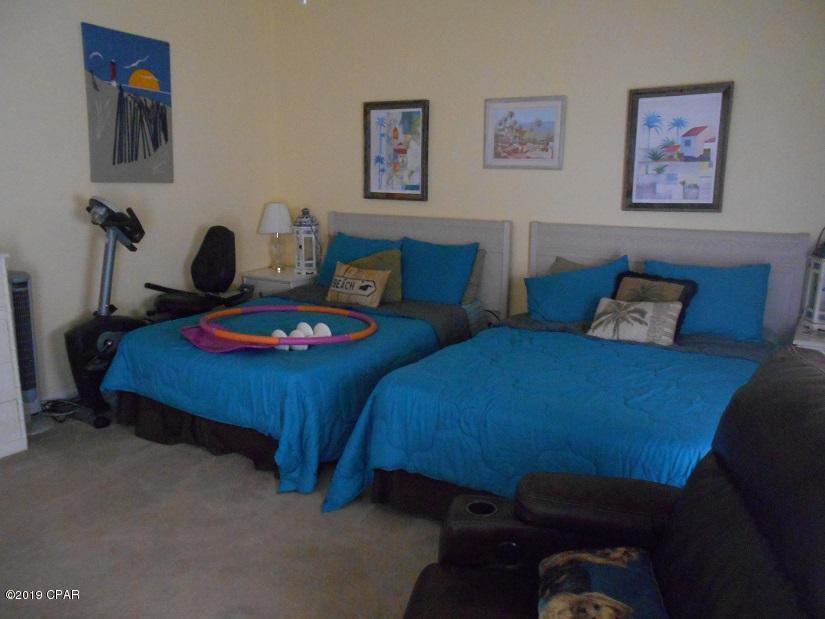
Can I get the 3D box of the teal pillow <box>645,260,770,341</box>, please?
[{"bbox_3d":[1.662,-0.060,3.535,0.660,0.450,0.160,8,-14,31],"label":"teal pillow"}]

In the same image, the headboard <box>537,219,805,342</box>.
[{"bbox_3d":[1.504,0.073,3.958,1.620,1.173,0.070,8,13,31],"label":"headboard"}]

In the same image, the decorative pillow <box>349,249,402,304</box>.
[{"bbox_3d":[-0.217,-0.255,4.380,0.480,0.420,0.150,4,-11,16],"label":"decorative pillow"}]

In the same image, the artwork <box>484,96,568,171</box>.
[{"bbox_3d":[0.759,-1.199,4.236,0.587,0.480,0.030,8,13,31],"label":"artwork"}]

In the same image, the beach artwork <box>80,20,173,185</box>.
[{"bbox_3d":[-1.912,-1.368,4.245,0.030,0.985,0.645,8,13,31],"label":"beach artwork"}]

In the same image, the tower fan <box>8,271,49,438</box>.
[{"bbox_3d":[-2.210,0.245,3.546,0.230,0.890,0.230,-8,14,-38],"label":"tower fan"}]

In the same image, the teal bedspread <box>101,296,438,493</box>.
[{"bbox_3d":[-0.798,0.353,3.673,1.760,0.610,1.220,8,13,33],"label":"teal bedspread"}]

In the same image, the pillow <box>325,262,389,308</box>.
[{"bbox_3d":[-0.378,-0.171,4.272,0.450,0.300,0.130,8,-15,33],"label":"pillow"}]

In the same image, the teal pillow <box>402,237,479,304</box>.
[{"bbox_3d":[0.180,-0.260,4.307,0.550,0.465,0.170,6,-8,26],"label":"teal pillow"}]

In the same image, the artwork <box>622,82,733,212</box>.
[{"bbox_3d":[1.563,-0.953,3.696,0.560,0.715,0.035,8,13,33],"label":"artwork"}]

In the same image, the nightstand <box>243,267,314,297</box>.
[{"bbox_3d":[-1.075,0.028,5.313,0.550,0.660,0.450,8,13,31],"label":"nightstand"}]

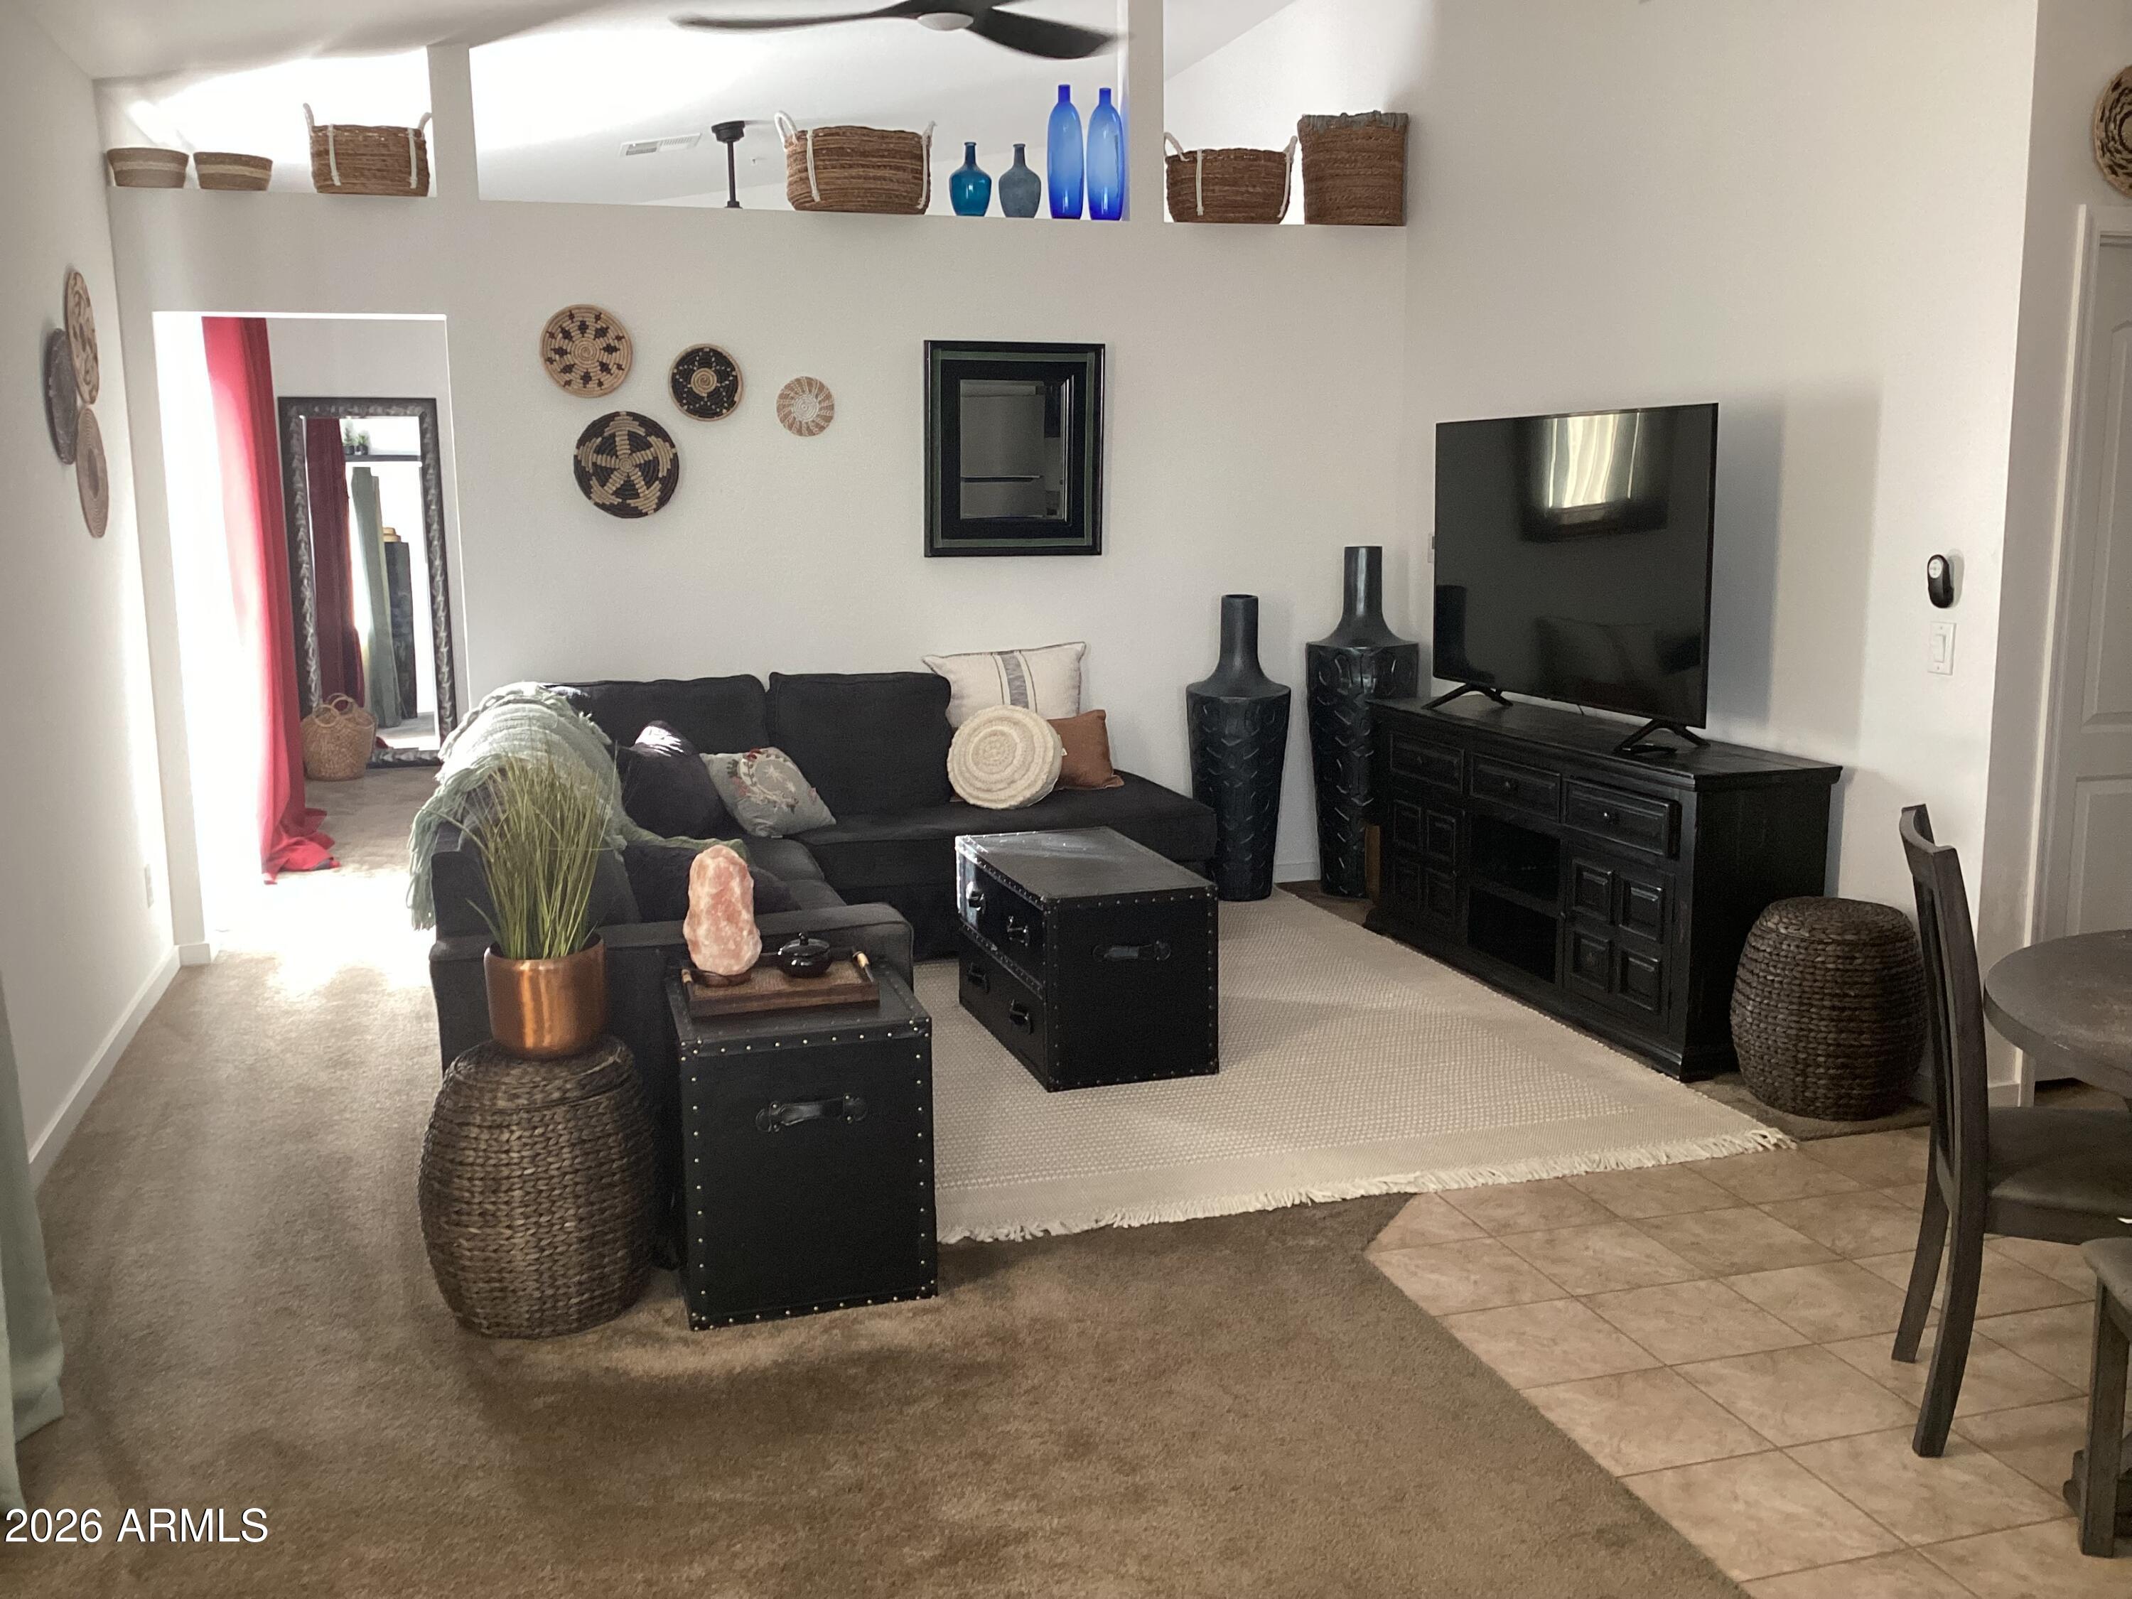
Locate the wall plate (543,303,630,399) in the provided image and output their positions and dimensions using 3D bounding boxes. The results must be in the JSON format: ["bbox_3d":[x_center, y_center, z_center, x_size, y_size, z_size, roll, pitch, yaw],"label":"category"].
[{"bbox_3d":[-1.586,-1.482,6.312,0.296,0.296,0.050,-3,10,-16],"label":"wall plate"}]

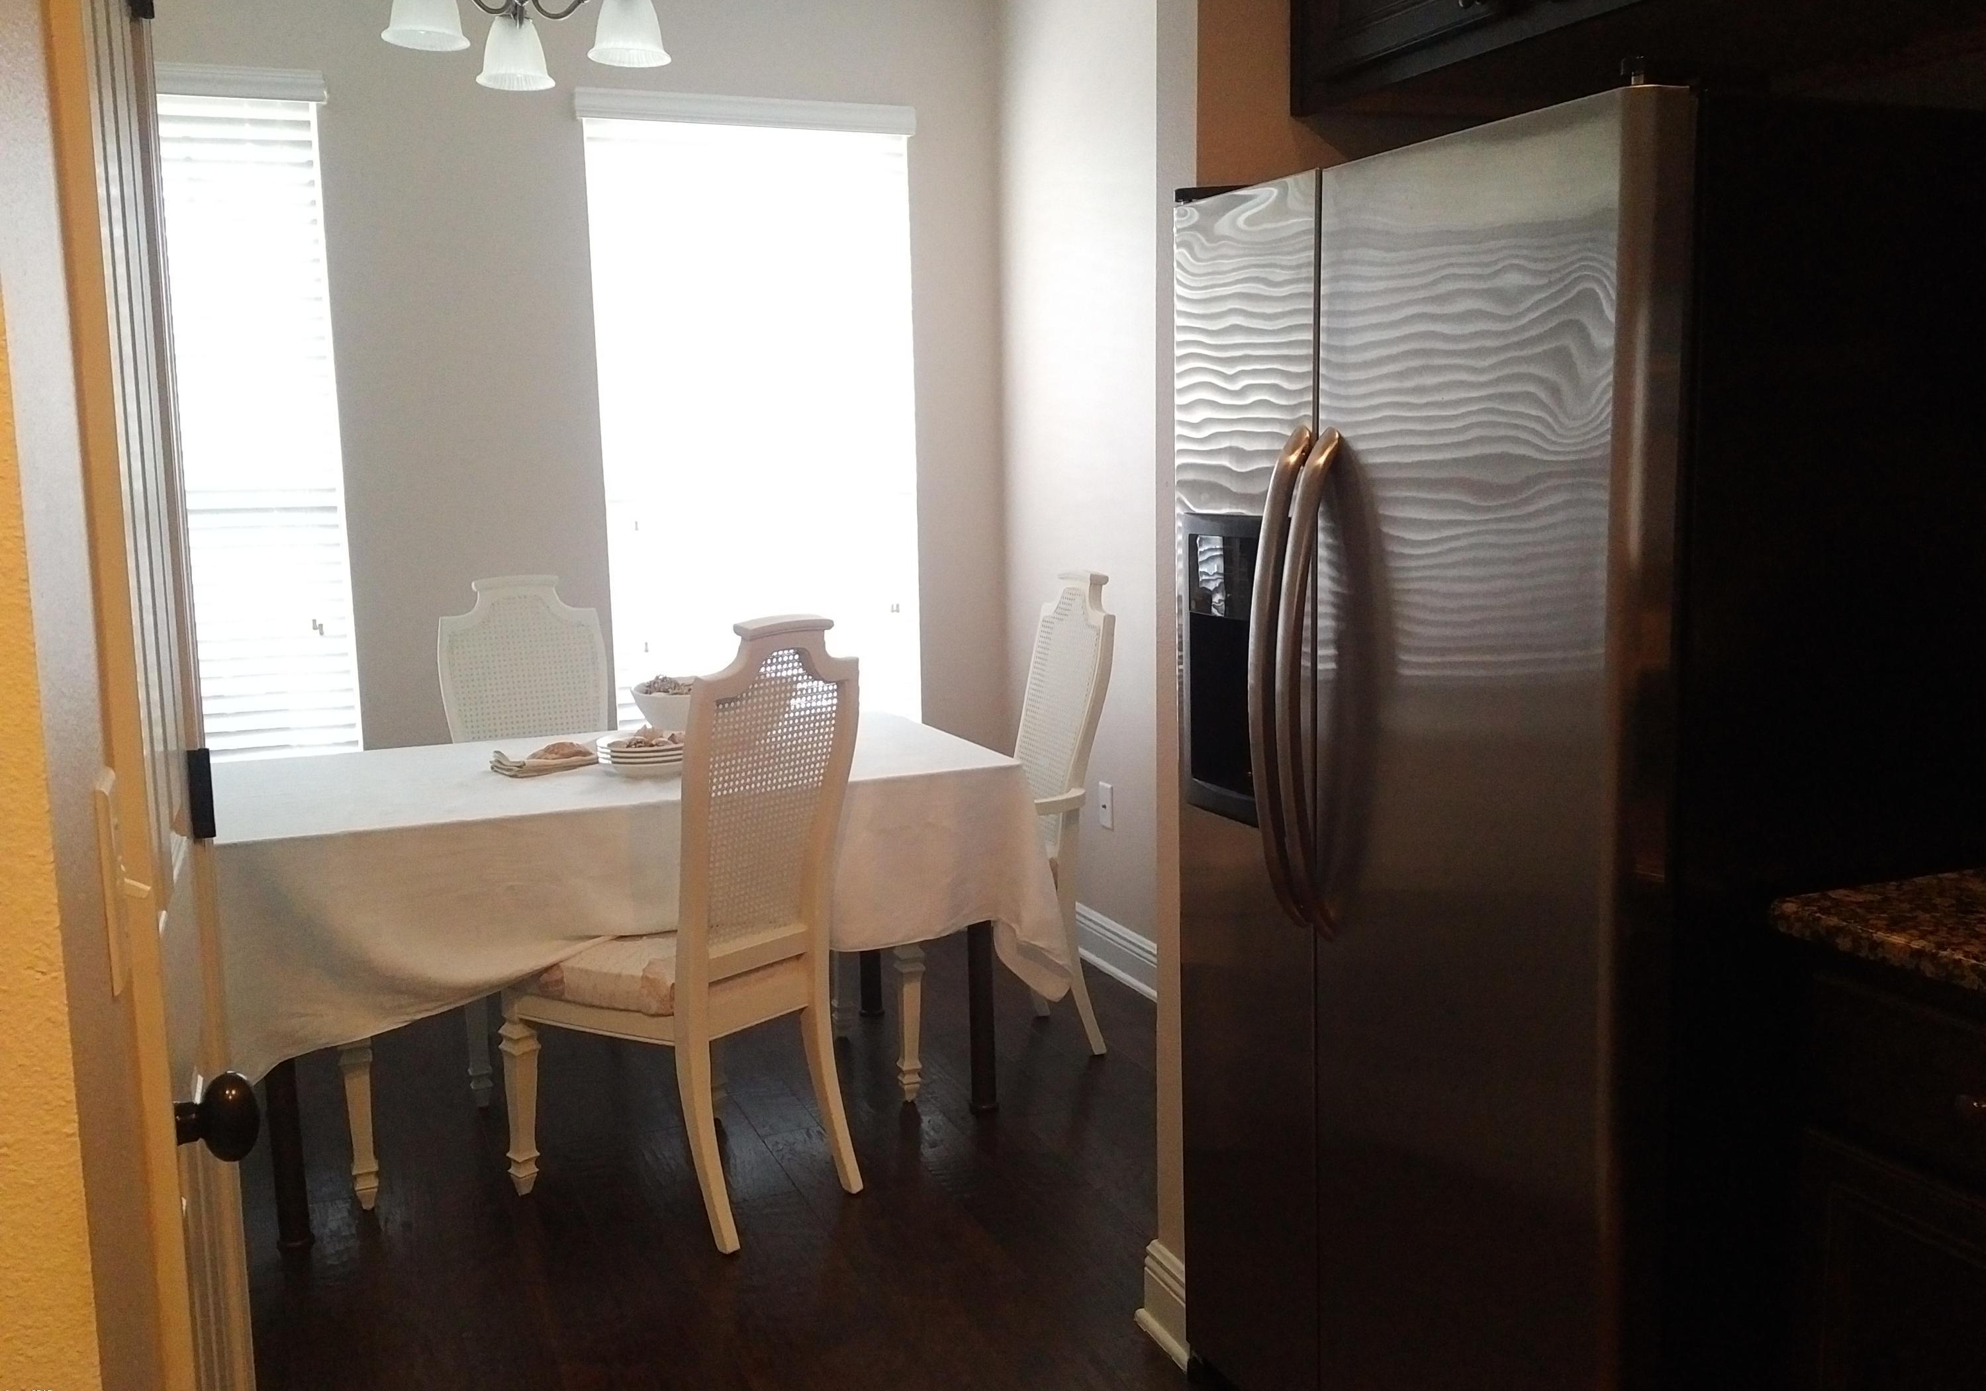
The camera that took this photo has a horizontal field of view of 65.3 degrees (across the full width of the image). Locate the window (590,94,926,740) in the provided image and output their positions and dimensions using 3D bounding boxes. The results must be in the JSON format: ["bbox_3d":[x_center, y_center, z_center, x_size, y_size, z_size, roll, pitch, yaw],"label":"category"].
[{"bbox_3d":[-0.667,-0.669,4.513,0.927,1.911,0.060,-4,9,-21],"label":"window"}]

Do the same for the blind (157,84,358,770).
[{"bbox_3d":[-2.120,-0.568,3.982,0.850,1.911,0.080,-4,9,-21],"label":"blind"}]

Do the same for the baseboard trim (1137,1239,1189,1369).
[{"bbox_3d":[0.271,0.934,2.385,0.028,0.148,0.174,-4,9,-21],"label":"baseboard trim"}]

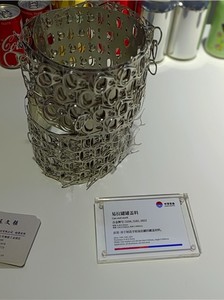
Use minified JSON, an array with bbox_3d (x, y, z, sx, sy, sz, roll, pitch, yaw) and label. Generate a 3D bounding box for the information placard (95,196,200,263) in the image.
[{"bbox_3d":[0.039,0.087,0.333,0.114,0.011,0.075,-1,50,-5],"label":"information placard"}]

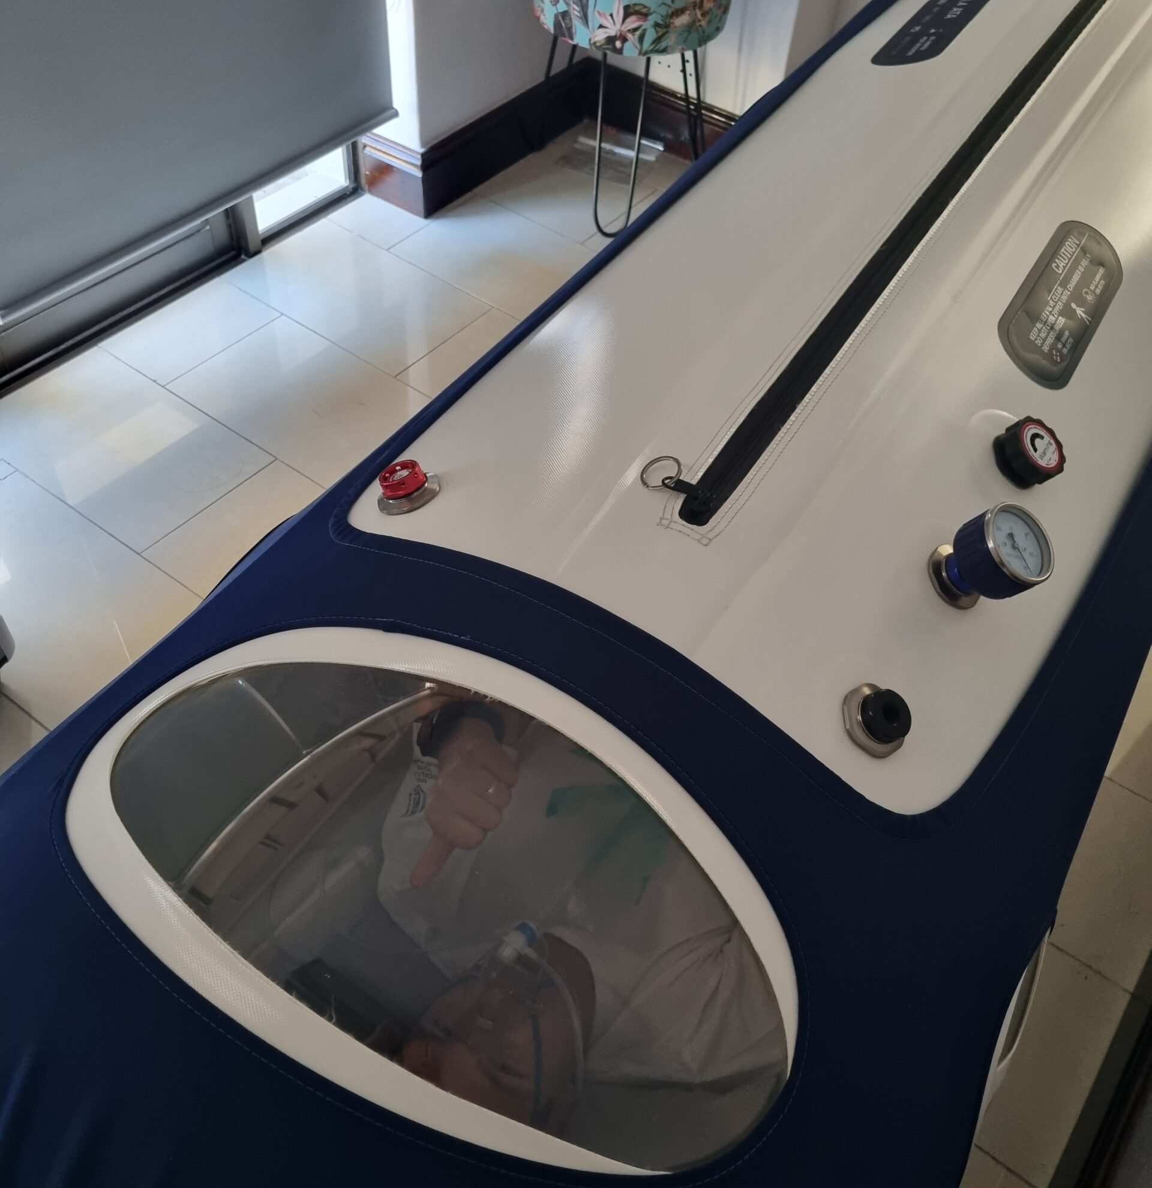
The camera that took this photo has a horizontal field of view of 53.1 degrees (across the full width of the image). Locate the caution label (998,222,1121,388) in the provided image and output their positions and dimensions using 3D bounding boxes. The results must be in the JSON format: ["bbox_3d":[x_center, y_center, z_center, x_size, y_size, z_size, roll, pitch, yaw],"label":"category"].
[{"bbox_3d":[0.481,-0.289,1.132,0.088,0.006,0.283,42,54,-3],"label":"caution label"}]

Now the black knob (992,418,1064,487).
[{"bbox_3d":[0.384,-0.119,0.977,0.055,0.029,0.055,45,54,-7],"label":"black knob"}]

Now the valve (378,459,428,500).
[{"bbox_3d":[-0.134,-0.088,0.891,0.035,0.015,0.035,6,42,37],"label":"valve"}]

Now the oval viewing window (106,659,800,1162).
[{"bbox_3d":[-0.085,0.166,0.680,0.469,0.073,0.214,29,52,15],"label":"oval viewing window"}]

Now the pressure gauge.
[{"bbox_3d":[0.308,-0.025,0.865,0.065,0.070,0.065,46,56,-2],"label":"pressure gauge"}]

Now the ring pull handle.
[{"bbox_3d":[0.064,-0.090,0.858,0.033,0.005,0.033,2,48,-2],"label":"ring pull handle"}]

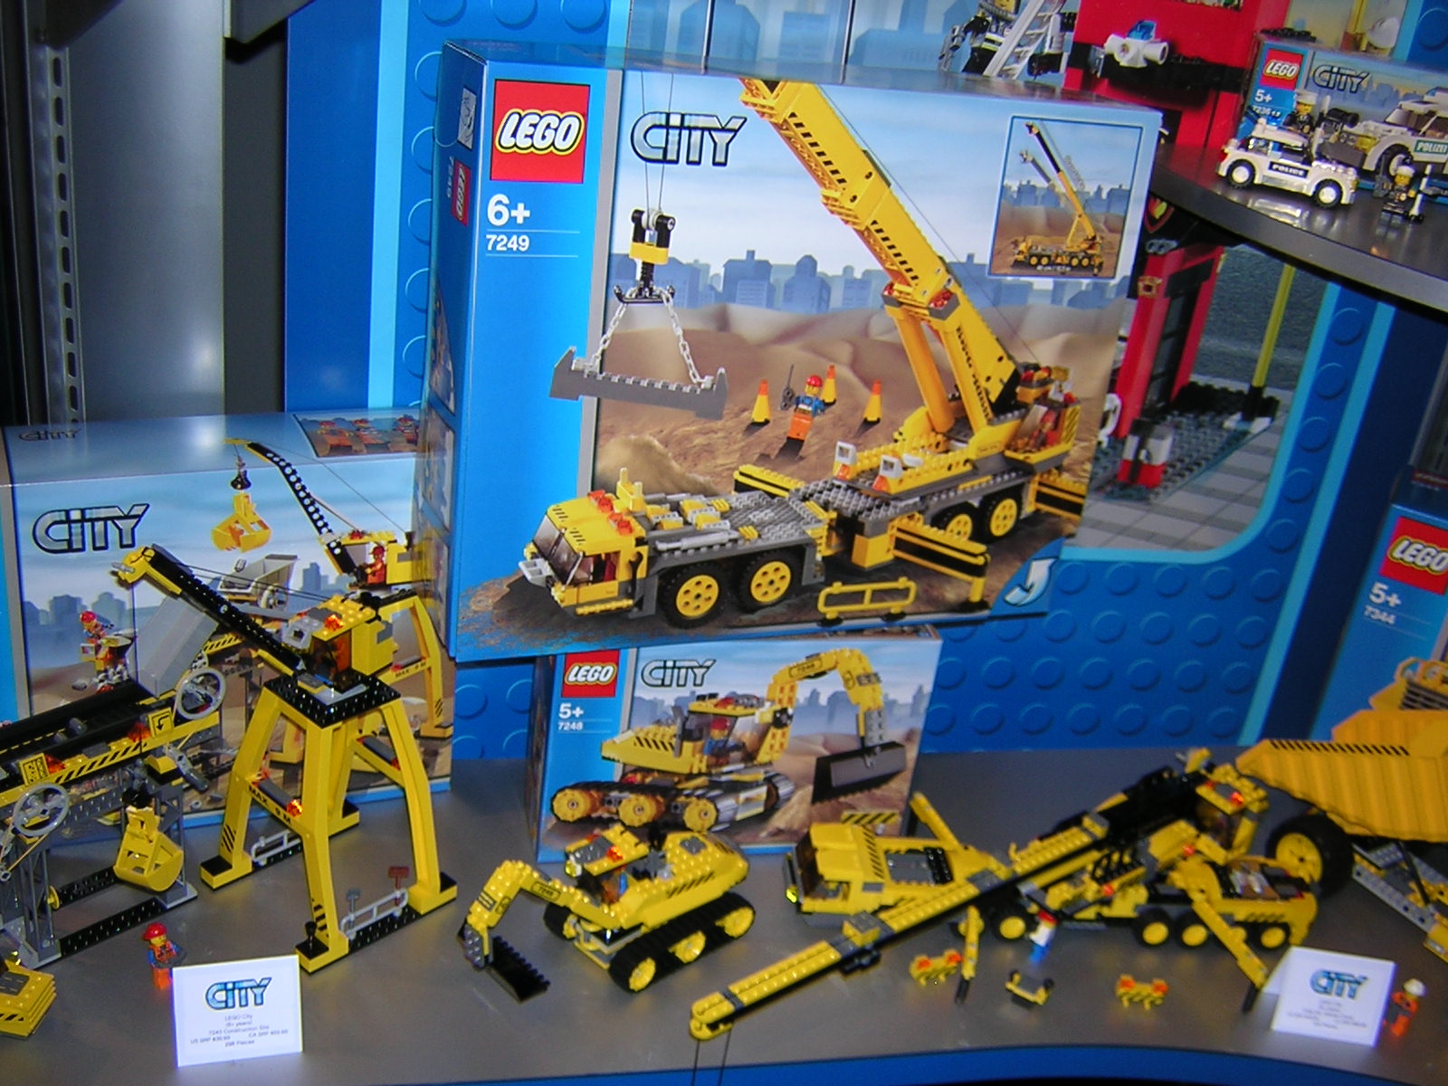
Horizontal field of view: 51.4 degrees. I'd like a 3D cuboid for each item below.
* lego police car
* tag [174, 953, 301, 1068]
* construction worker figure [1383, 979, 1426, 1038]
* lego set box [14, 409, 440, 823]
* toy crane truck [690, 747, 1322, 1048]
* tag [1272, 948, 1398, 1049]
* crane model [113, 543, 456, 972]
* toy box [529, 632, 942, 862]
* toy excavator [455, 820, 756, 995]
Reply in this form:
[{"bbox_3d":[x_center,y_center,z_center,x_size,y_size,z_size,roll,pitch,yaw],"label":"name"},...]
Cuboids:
[{"bbox_3d":[0.412,-0.274,1.084,0.098,0.046,0.038,22,29,27],"label":"lego police car"},{"bbox_3d":[-0.301,0.285,0.936,0.073,0.059,0.039,-1,27,-19],"label":"tag"},{"bbox_3d":[0.494,0.335,1.087,0.026,0.043,0.019,23,29,29],"label":"construction worker figure"},{"bbox_3d":[-0.391,0.062,1.105,0.373,0.290,0.097,-6,29,-26],"label":"lego set box"},{"bbox_3d":[0.214,0.231,1.098,0.501,0.146,0.226,2,26,-12],"label":"toy crane truck"},{"bbox_3d":[0.434,0.319,1.081,0.073,0.059,0.039,9,25,2],"label":"tag"},{"bbox_3d":[-0.292,0.119,0.986,0.129,0.314,0.211,27,31,34],"label":"crane model"},{"bbox_3d":[0.003,0.140,1.170,0.291,0.194,0.079,1,26,-15],"label":"toy box"},{"bbox_3d":[-0.070,0.243,1.046,0.207,0.098,0.090,-16,34,-41],"label":"toy excavator"}]

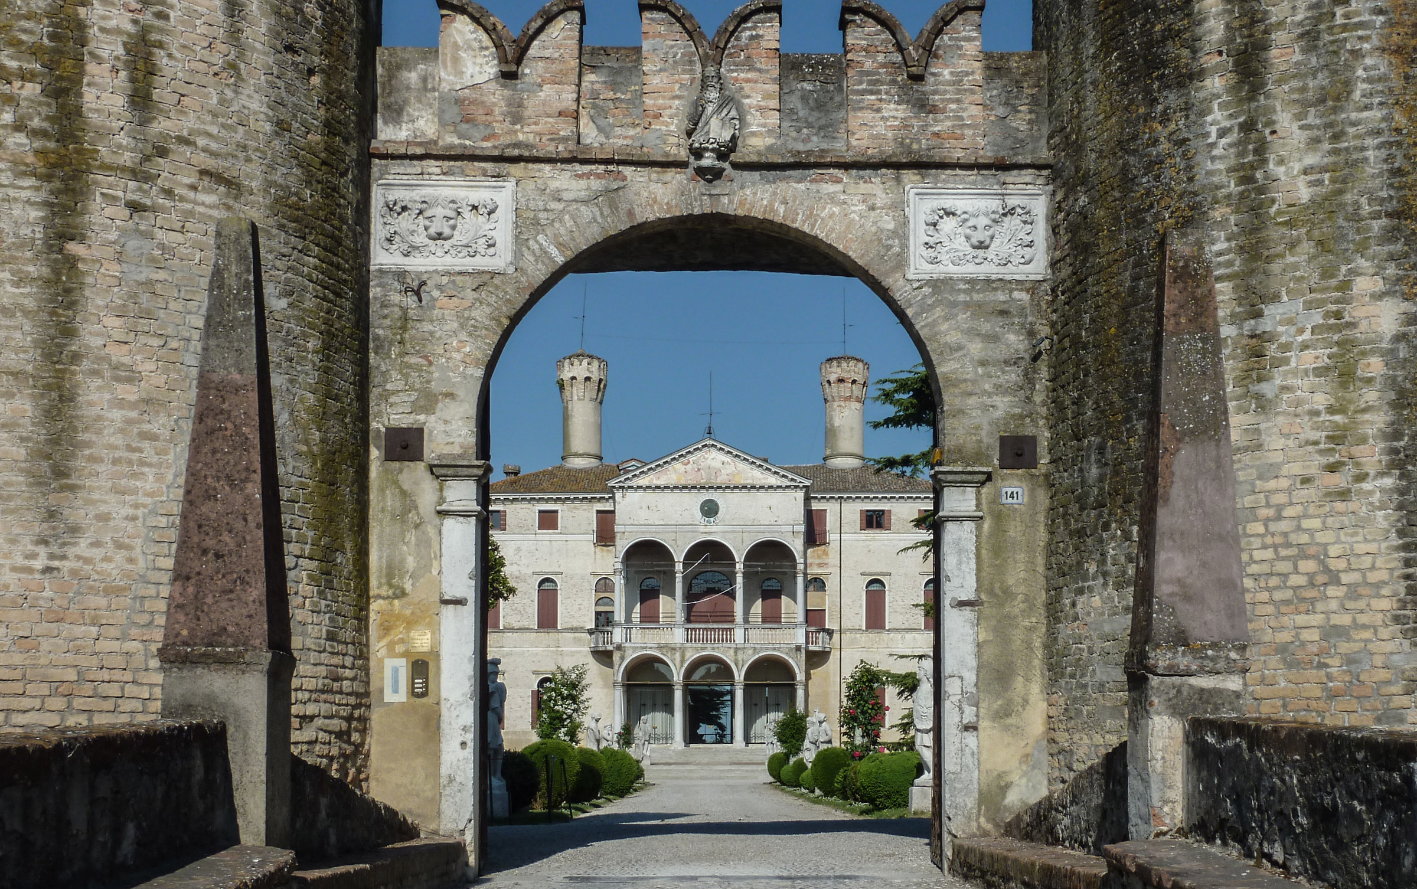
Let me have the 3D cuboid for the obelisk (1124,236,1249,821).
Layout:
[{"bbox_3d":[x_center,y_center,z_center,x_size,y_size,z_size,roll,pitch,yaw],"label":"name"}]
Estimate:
[{"bbox_3d":[2.477,0.477,8.450,0.540,3.100,0.540,0,-2,0],"label":"obelisk"}]

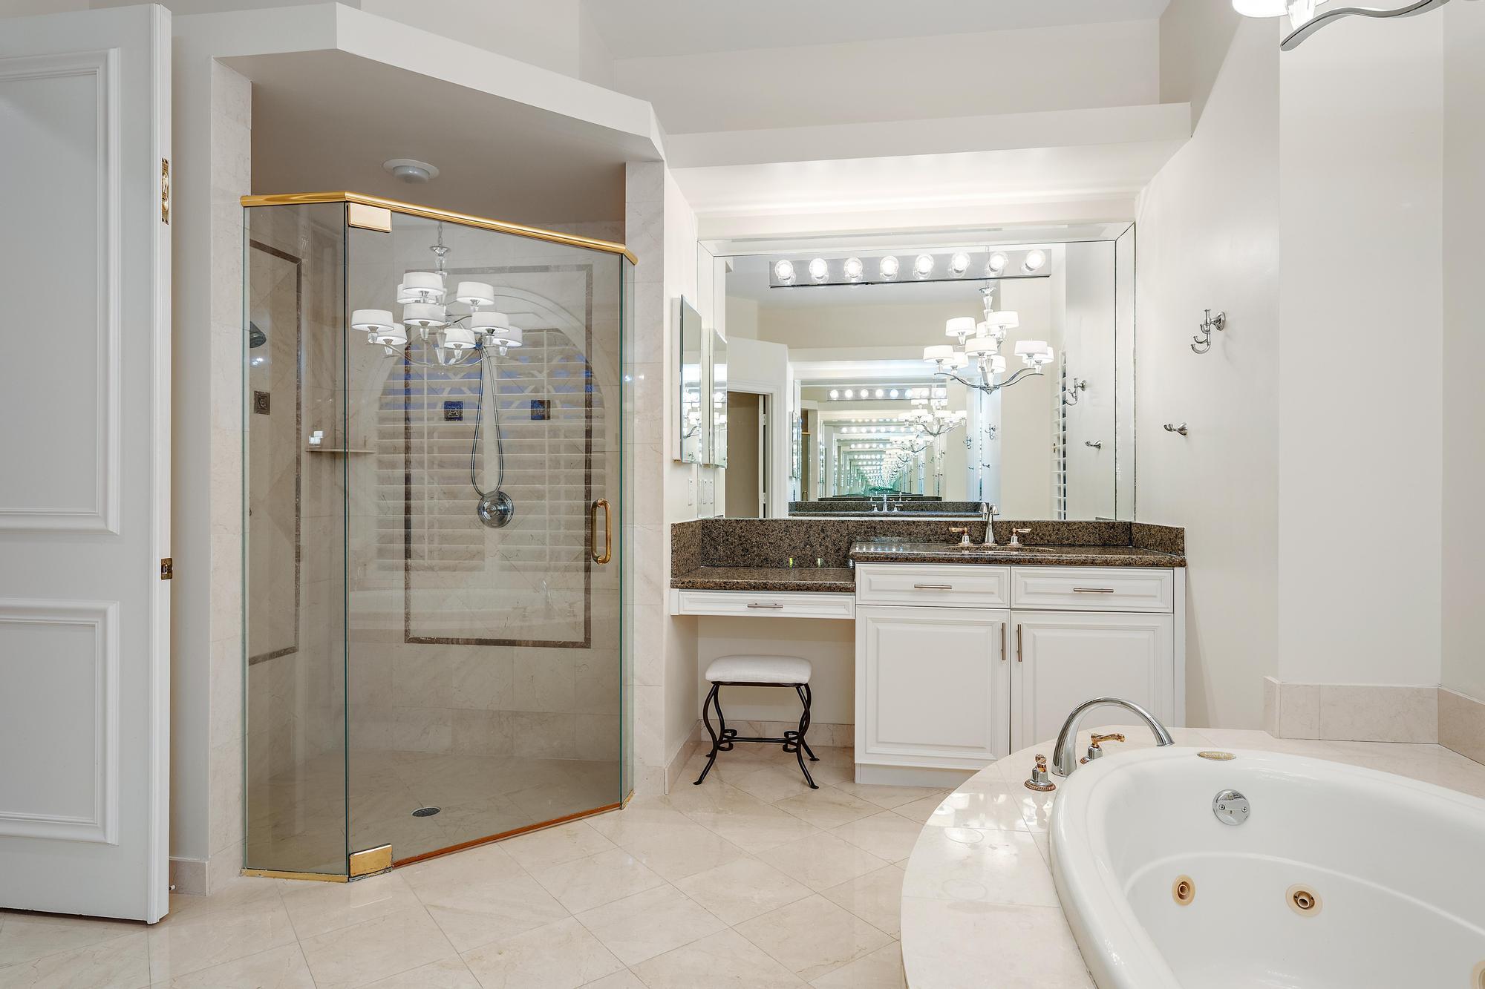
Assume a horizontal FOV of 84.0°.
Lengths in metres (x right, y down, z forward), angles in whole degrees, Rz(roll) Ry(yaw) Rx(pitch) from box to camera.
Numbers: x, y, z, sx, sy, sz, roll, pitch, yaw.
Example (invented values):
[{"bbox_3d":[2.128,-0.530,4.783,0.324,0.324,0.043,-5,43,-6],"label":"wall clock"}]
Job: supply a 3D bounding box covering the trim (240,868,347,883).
[{"bbox_3d":[-1.315,1.118,2.427,0.335,0.022,0.022,0,0,8],"label":"trim"}]

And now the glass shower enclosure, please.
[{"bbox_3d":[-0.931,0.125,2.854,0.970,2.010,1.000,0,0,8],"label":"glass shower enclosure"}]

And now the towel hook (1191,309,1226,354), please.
[{"bbox_3d":[1.490,-0.523,2.650,0.089,0.143,0.066,0,0,8],"label":"towel hook"}]

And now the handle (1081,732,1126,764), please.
[{"bbox_3d":[0.910,0.637,2.077,0.110,0.075,0.070,0,0,29],"label":"handle"}]

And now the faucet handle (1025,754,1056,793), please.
[{"bbox_3d":[0.687,0.637,1.893,0.070,0.075,0.102,0,0,12],"label":"faucet handle"}]

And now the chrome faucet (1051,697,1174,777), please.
[{"bbox_3d":[0.854,0.574,1.920,0.060,0.200,0.283,0,0,-41],"label":"chrome faucet"}]

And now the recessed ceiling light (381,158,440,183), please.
[{"bbox_3d":[-1.257,-1.220,3.134,0.210,0.034,0.210,0,0,8],"label":"recessed ceiling light"}]

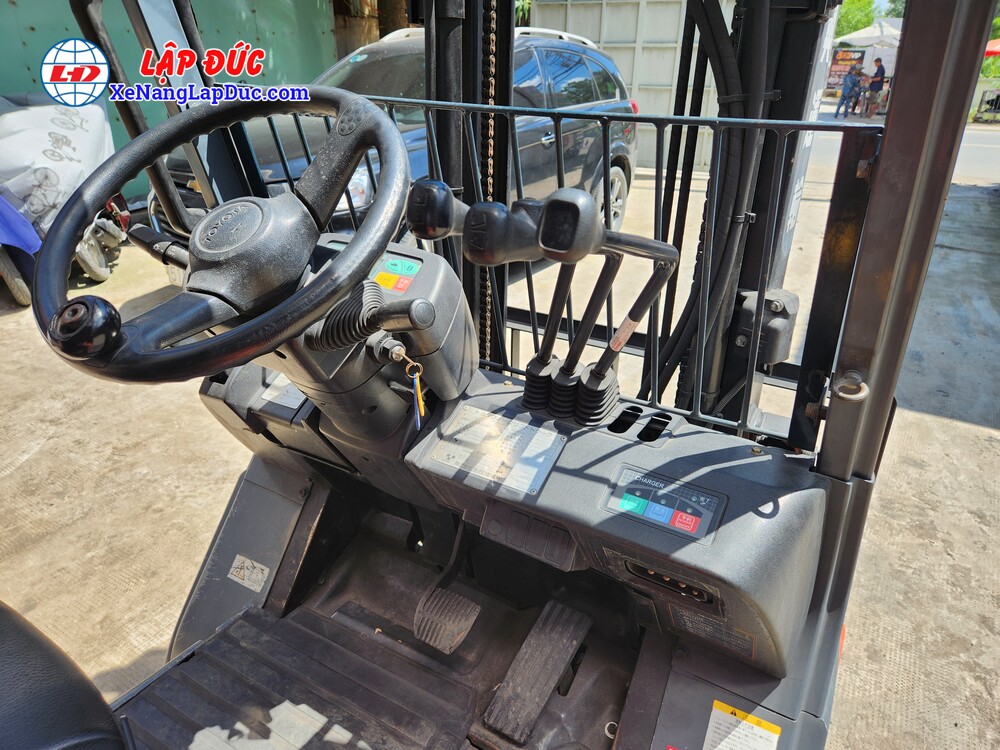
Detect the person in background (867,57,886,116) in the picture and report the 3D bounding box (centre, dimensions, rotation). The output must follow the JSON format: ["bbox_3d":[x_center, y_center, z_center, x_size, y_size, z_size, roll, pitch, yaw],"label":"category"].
[{"bbox_3d":[11.683,-8.892,20.617,0.380,1.736,0.500,-7,26,-13],"label":"person in background"}]

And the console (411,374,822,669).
[{"bbox_3d":[0.121,0.148,0.805,0.475,0.200,0.200,12,28,25],"label":"console"}]

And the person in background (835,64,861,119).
[{"bbox_3d":[11.153,-9.064,21.324,0.500,1.579,0.550,-21,32,-37],"label":"person in background"}]

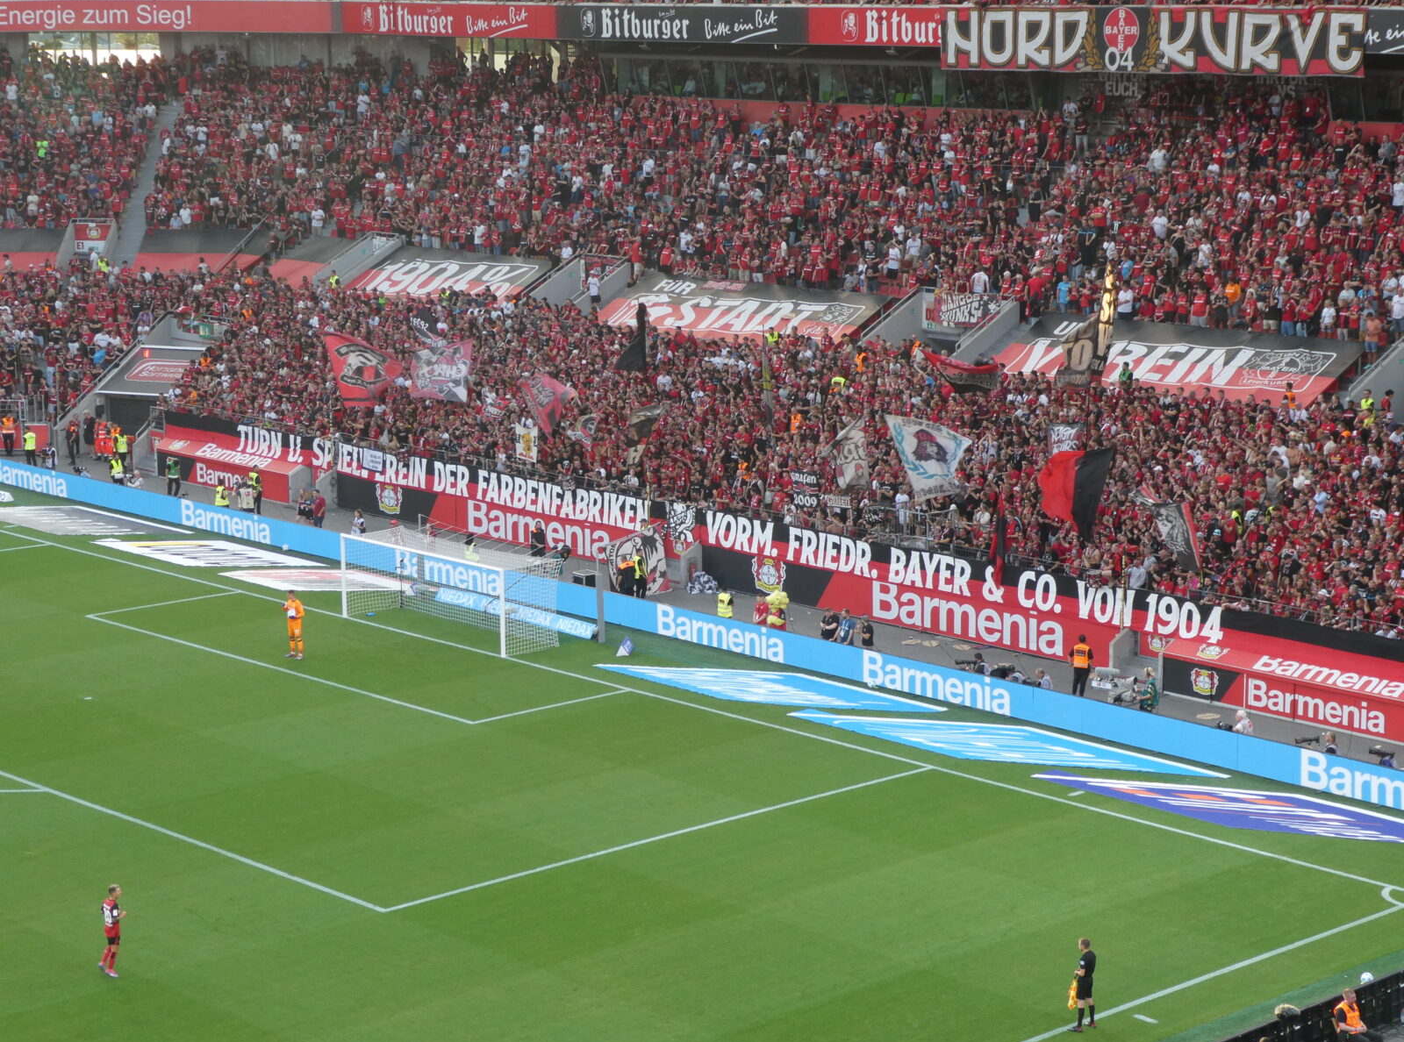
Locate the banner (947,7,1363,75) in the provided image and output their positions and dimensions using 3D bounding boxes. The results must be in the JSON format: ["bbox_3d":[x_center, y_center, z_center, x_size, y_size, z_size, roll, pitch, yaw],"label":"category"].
[{"bbox_3d":[15.926,-17.559,103.623,0.100,2.321,19.230,-9,14,-42],"label":"banner"}]

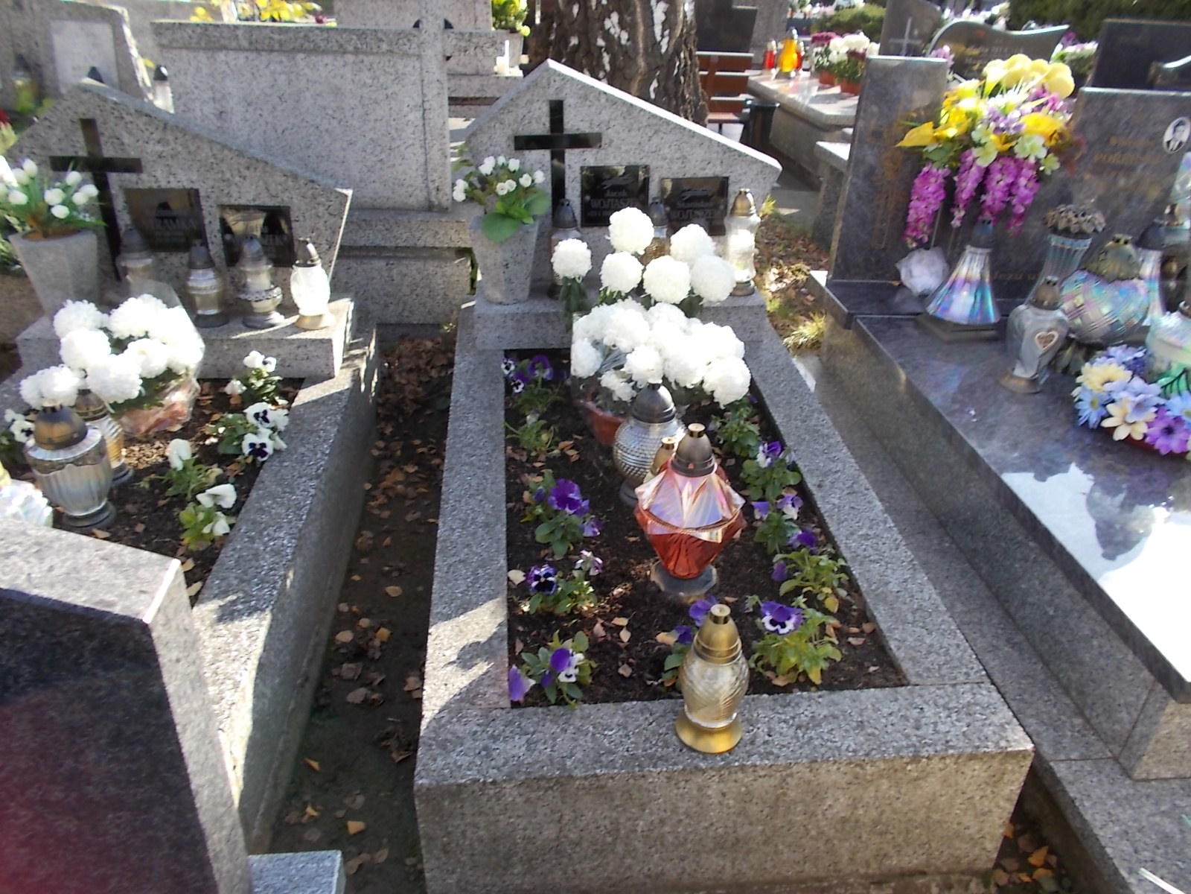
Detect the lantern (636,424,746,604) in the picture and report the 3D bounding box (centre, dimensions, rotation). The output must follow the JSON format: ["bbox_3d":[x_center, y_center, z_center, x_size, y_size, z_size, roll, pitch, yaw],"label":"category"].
[{"bbox_3d":[0.177,0.116,1.662,0.209,0.356,0.209,-2,32,-5],"label":"lantern"}]

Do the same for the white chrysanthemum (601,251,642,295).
[{"bbox_3d":[0.065,-0.436,2.248,0.108,0.097,0.108,-2,32,-5],"label":"white chrysanthemum"}]

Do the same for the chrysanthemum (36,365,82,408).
[{"bbox_3d":[-1.293,-0.146,2.155,0.108,0.097,0.108,-2,32,-5],"label":"chrysanthemum"}]

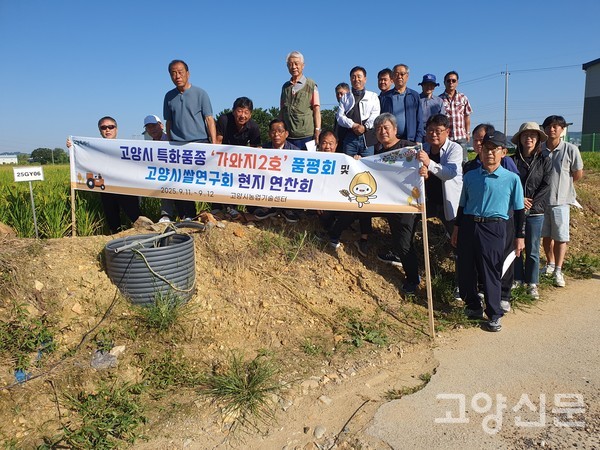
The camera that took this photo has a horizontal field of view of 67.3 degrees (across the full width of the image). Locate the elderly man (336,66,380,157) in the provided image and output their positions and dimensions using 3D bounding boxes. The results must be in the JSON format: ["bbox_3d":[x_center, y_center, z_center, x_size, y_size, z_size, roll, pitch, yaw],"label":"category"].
[{"bbox_3d":[0.625,-0.783,4.789,0.540,1.730,0.340,1,9,18],"label":"elderly man"}]

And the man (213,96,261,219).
[{"bbox_3d":[-0.582,-0.631,4.271,0.520,1.128,0.550,-2,9,-3],"label":"man"}]

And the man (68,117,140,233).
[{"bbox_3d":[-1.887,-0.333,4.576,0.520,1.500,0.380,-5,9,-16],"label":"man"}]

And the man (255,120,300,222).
[{"bbox_3d":[-0.214,-0.518,4.290,0.530,0.959,0.580,-1,9,5],"label":"man"}]

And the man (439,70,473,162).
[{"bbox_3d":[2.034,-1.140,5.907,0.480,1.700,0.300,2,10,25],"label":"man"}]

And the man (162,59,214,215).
[{"bbox_3d":[-1.101,-0.868,4.698,0.540,1.660,0.340,-2,9,-1],"label":"man"}]

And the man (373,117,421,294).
[{"bbox_3d":[0.898,-0.184,4.026,0.540,1.600,0.550,2,10,22],"label":"man"}]

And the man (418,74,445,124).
[{"bbox_3d":[1.661,-1.038,5.724,0.480,1.680,0.300,2,10,22],"label":"man"}]

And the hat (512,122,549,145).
[{"bbox_3d":[2.054,-0.819,4.035,0.330,0.170,0.340,3,10,27],"label":"hat"}]

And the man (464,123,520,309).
[{"bbox_3d":[1.825,-0.075,4.297,0.550,1.757,0.360,2,10,25],"label":"man"}]

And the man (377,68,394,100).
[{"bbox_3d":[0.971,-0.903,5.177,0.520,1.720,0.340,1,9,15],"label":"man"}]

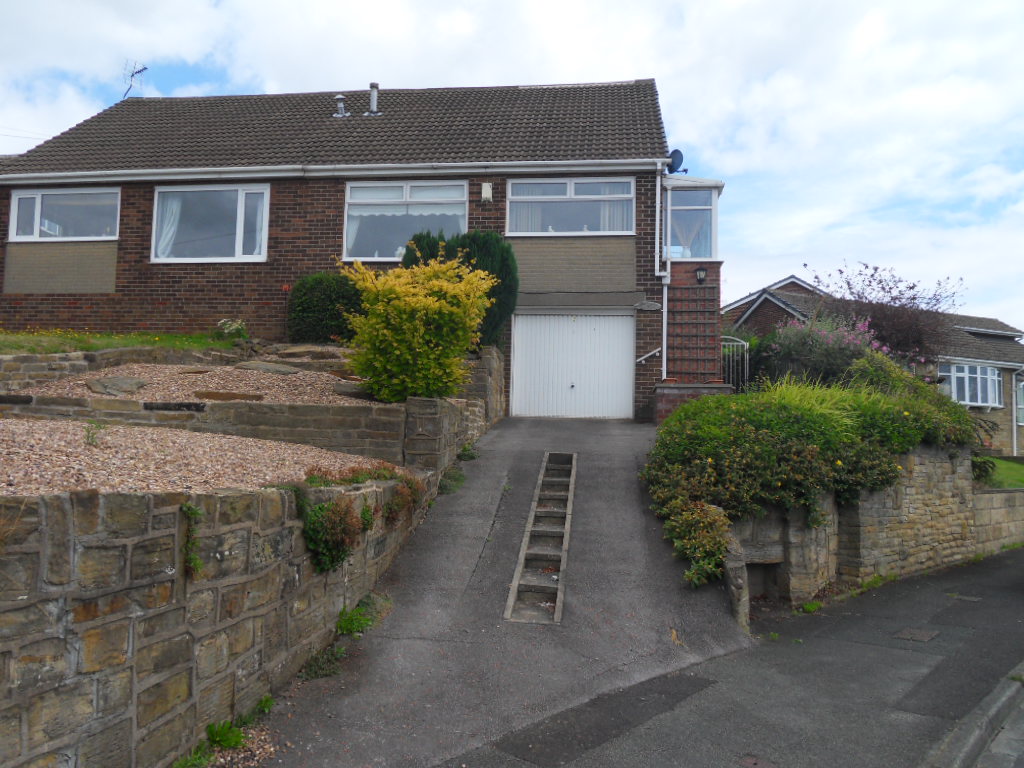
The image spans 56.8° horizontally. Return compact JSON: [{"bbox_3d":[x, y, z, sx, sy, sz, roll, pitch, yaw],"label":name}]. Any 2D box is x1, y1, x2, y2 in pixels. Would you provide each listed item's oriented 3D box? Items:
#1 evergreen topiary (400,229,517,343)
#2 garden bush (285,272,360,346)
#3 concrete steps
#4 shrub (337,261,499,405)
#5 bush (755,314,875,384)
[{"bbox_3d":[-0.873,-1.619,16.050,1.850,1.950,1.500,1,-4,10],"label":"evergreen topiary"},{"bbox_3d":[-3.330,-1.366,16.900,1.350,1.250,1.300,1,-4,10],"label":"garden bush"},{"bbox_3d":[0.423,1.446,10.298,0.450,1.420,5.600,1,-4,5],"label":"concrete steps"},{"bbox_3d":[-1.280,-0.740,13.100,1.950,1.900,1.800,1,-4,10],"label":"shrub"},{"bbox_3d":[4.985,-0.552,15.600,1.950,1.150,1.500,1,-4,10],"label":"bush"}]

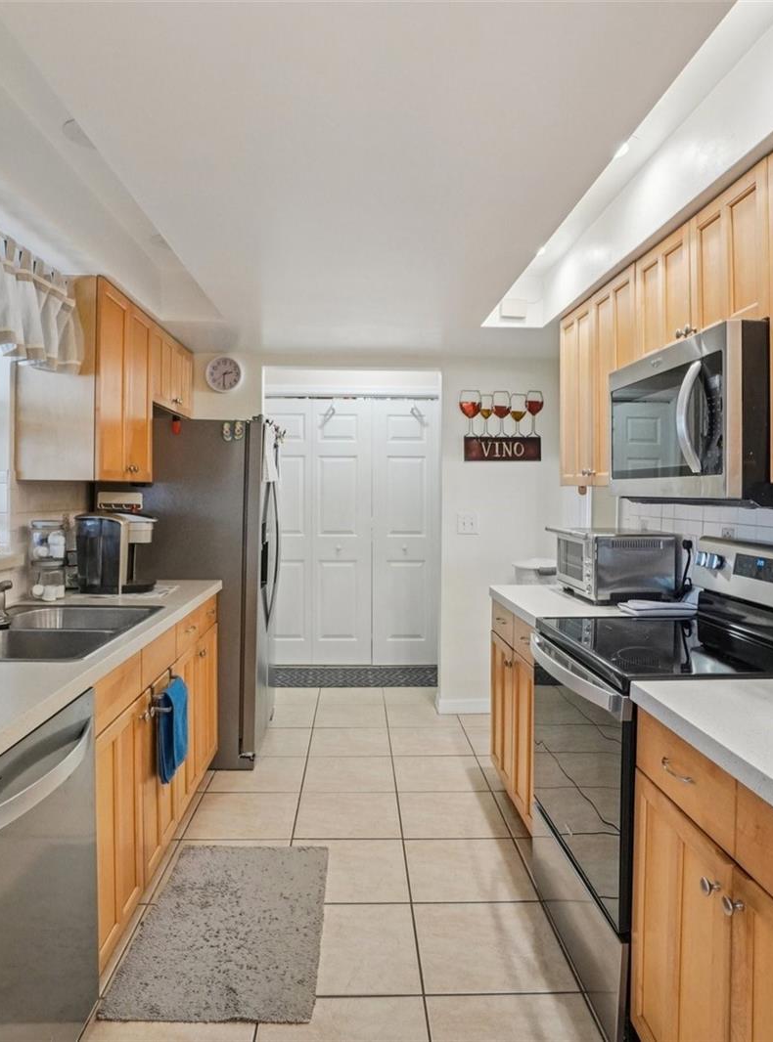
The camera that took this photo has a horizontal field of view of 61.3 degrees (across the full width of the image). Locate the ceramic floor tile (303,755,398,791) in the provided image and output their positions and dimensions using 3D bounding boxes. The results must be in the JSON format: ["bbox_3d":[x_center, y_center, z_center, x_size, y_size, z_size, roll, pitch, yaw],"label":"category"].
[{"bbox_3d":[-0.172,1.215,3.126,0.425,0.010,0.386,1,3,-3],"label":"ceramic floor tile"}]

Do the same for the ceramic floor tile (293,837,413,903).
[{"bbox_3d":[-0.136,1.255,2.343,0.425,0.010,0.386,1,3,-3],"label":"ceramic floor tile"}]

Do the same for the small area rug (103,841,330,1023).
[{"bbox_3d":[-0.484,1.259,2.088,0.550,0.020,0.820,0,2,-2],"label":"small area rug"}]

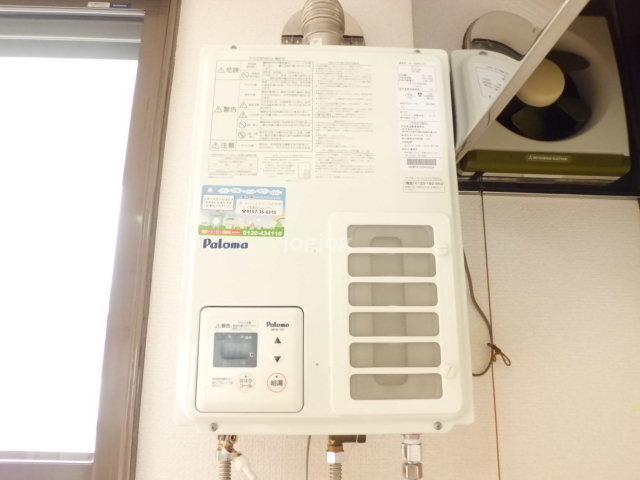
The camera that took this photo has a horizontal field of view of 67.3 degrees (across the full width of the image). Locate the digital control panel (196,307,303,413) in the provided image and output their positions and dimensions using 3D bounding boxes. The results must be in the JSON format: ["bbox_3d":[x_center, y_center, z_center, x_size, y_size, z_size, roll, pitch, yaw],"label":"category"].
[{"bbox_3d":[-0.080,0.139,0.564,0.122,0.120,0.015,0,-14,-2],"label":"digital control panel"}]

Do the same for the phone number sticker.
[{"bbox_3d":[-0.097,-0.036,0.607,0.107,0.065,0.002,0,-14,-2],"label":"phone number sticker"}]

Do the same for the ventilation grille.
[{"bbox_3d":[0.088,0.083,0.574,0.107,0.206,0.012,1,-14,-2],"label":"ventilation grille"}]

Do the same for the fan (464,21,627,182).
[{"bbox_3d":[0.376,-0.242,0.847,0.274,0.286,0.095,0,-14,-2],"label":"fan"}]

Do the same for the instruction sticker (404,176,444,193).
[{"bbox_3d":[0.135,-0.071,0.623,0.053,0.021,0.002,0,-14,-2],"label":"instruction sticker"}]

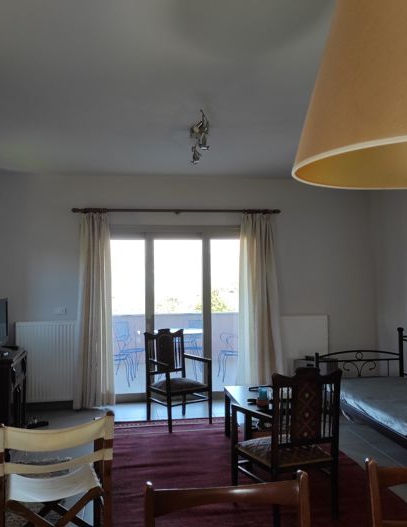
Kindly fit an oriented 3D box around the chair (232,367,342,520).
[{"bbox_3d":[0.544,1.126,3.320,0.534,0.959,0.553,0,-2,-22],"label":"chair"}]

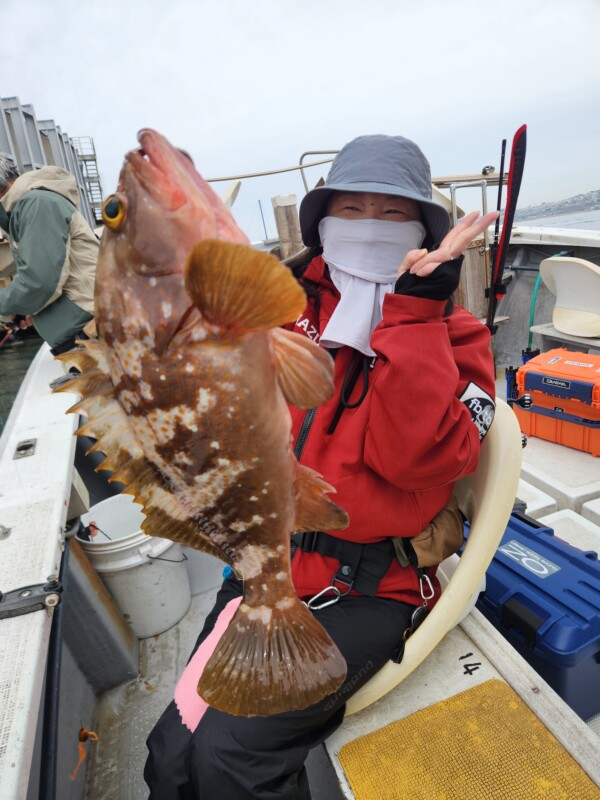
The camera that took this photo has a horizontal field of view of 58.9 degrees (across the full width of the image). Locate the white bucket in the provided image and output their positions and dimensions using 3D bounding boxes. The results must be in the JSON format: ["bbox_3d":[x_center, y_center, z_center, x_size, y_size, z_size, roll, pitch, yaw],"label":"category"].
[{"bbox_3d":[-0.524,0.534,1.730,0.305,0.370,0.305,-8,16,0],"label":"white bucket"}]

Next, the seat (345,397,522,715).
[{"bbox_3d":[0.140,0.236,1.020,0.480,0.430,0.470,-20,20,-35],"label":"seat"}]

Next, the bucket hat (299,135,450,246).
[{"bbox_3d":[0.123,-0.345,0.880,0.255,0.175,0.285,-7,8,10],"label":"bucket hat"}]

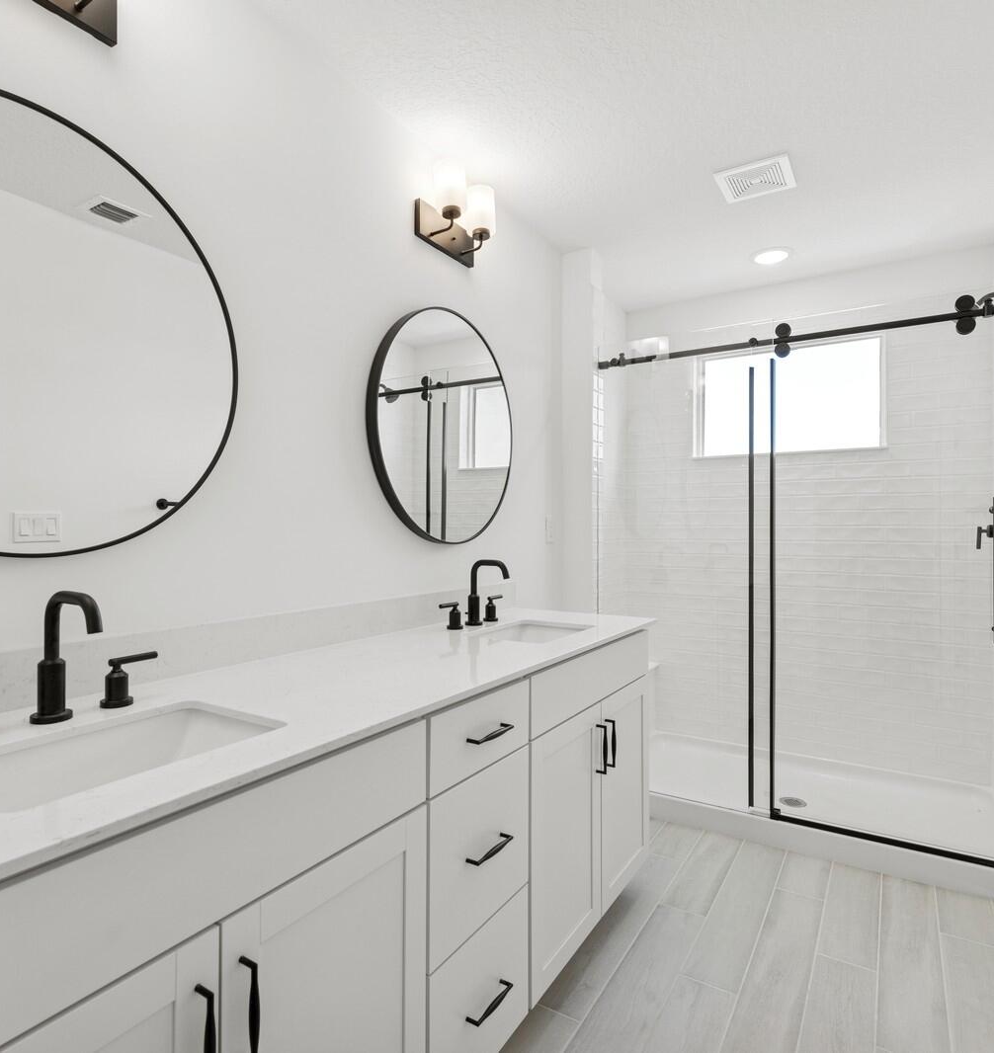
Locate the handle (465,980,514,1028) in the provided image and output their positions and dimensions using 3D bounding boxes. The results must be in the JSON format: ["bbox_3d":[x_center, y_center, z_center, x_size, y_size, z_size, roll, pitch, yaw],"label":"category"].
[{"bbox_3d":[-0.011,0.965,1.248,0.032,0.013,0.133,0,-1,33],"label":"handle"}]

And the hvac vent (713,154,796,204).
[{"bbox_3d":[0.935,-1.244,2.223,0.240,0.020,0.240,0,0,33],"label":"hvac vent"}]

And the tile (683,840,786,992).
[{"bbox_3d":[0.806,1.239,2.014,0.152,0.010,0.880,0,0,33],"label":"tile"}]

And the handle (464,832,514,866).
[{"bbox_3d":[-0.012,0.656,1.250,0.032,0.013,0.133,0,-1,33],"label":"handle"}]

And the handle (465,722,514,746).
[{"bbox_3d":[-0.009,0.428,1.268,0.033,0.013,0.136,0,0,33],"label":"handle"}]

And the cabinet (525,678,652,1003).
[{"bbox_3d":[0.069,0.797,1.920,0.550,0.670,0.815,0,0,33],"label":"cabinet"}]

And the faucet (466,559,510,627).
[{"bbox_3d":[-0.030,0.217,2.018,0.166,0.213,0.057,0,0,33],"label":"faucet"}]

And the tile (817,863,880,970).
[{"bbox_3d":[1.151,1.244,1.986,0.152,0.010,0.576,0,-1,33],"label":"tile"}]

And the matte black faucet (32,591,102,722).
[{"bbox_3d":[-0.670,0.211,0.966,0.191,0.207,0.057,0,-1,33],"label":"matte black faucet"}]

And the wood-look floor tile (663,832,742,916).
[{"bbox_3d":[0.755,1.246,2.226,0.152,0.010,0.576,0,-1,33],"label":"wood-look floor tile"}]

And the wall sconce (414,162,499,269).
[{"bbox_3d":[-0.117,-1.042,2.049,0.151,0.229,0.306,0,-1,33],"label":"wall sconce"}]

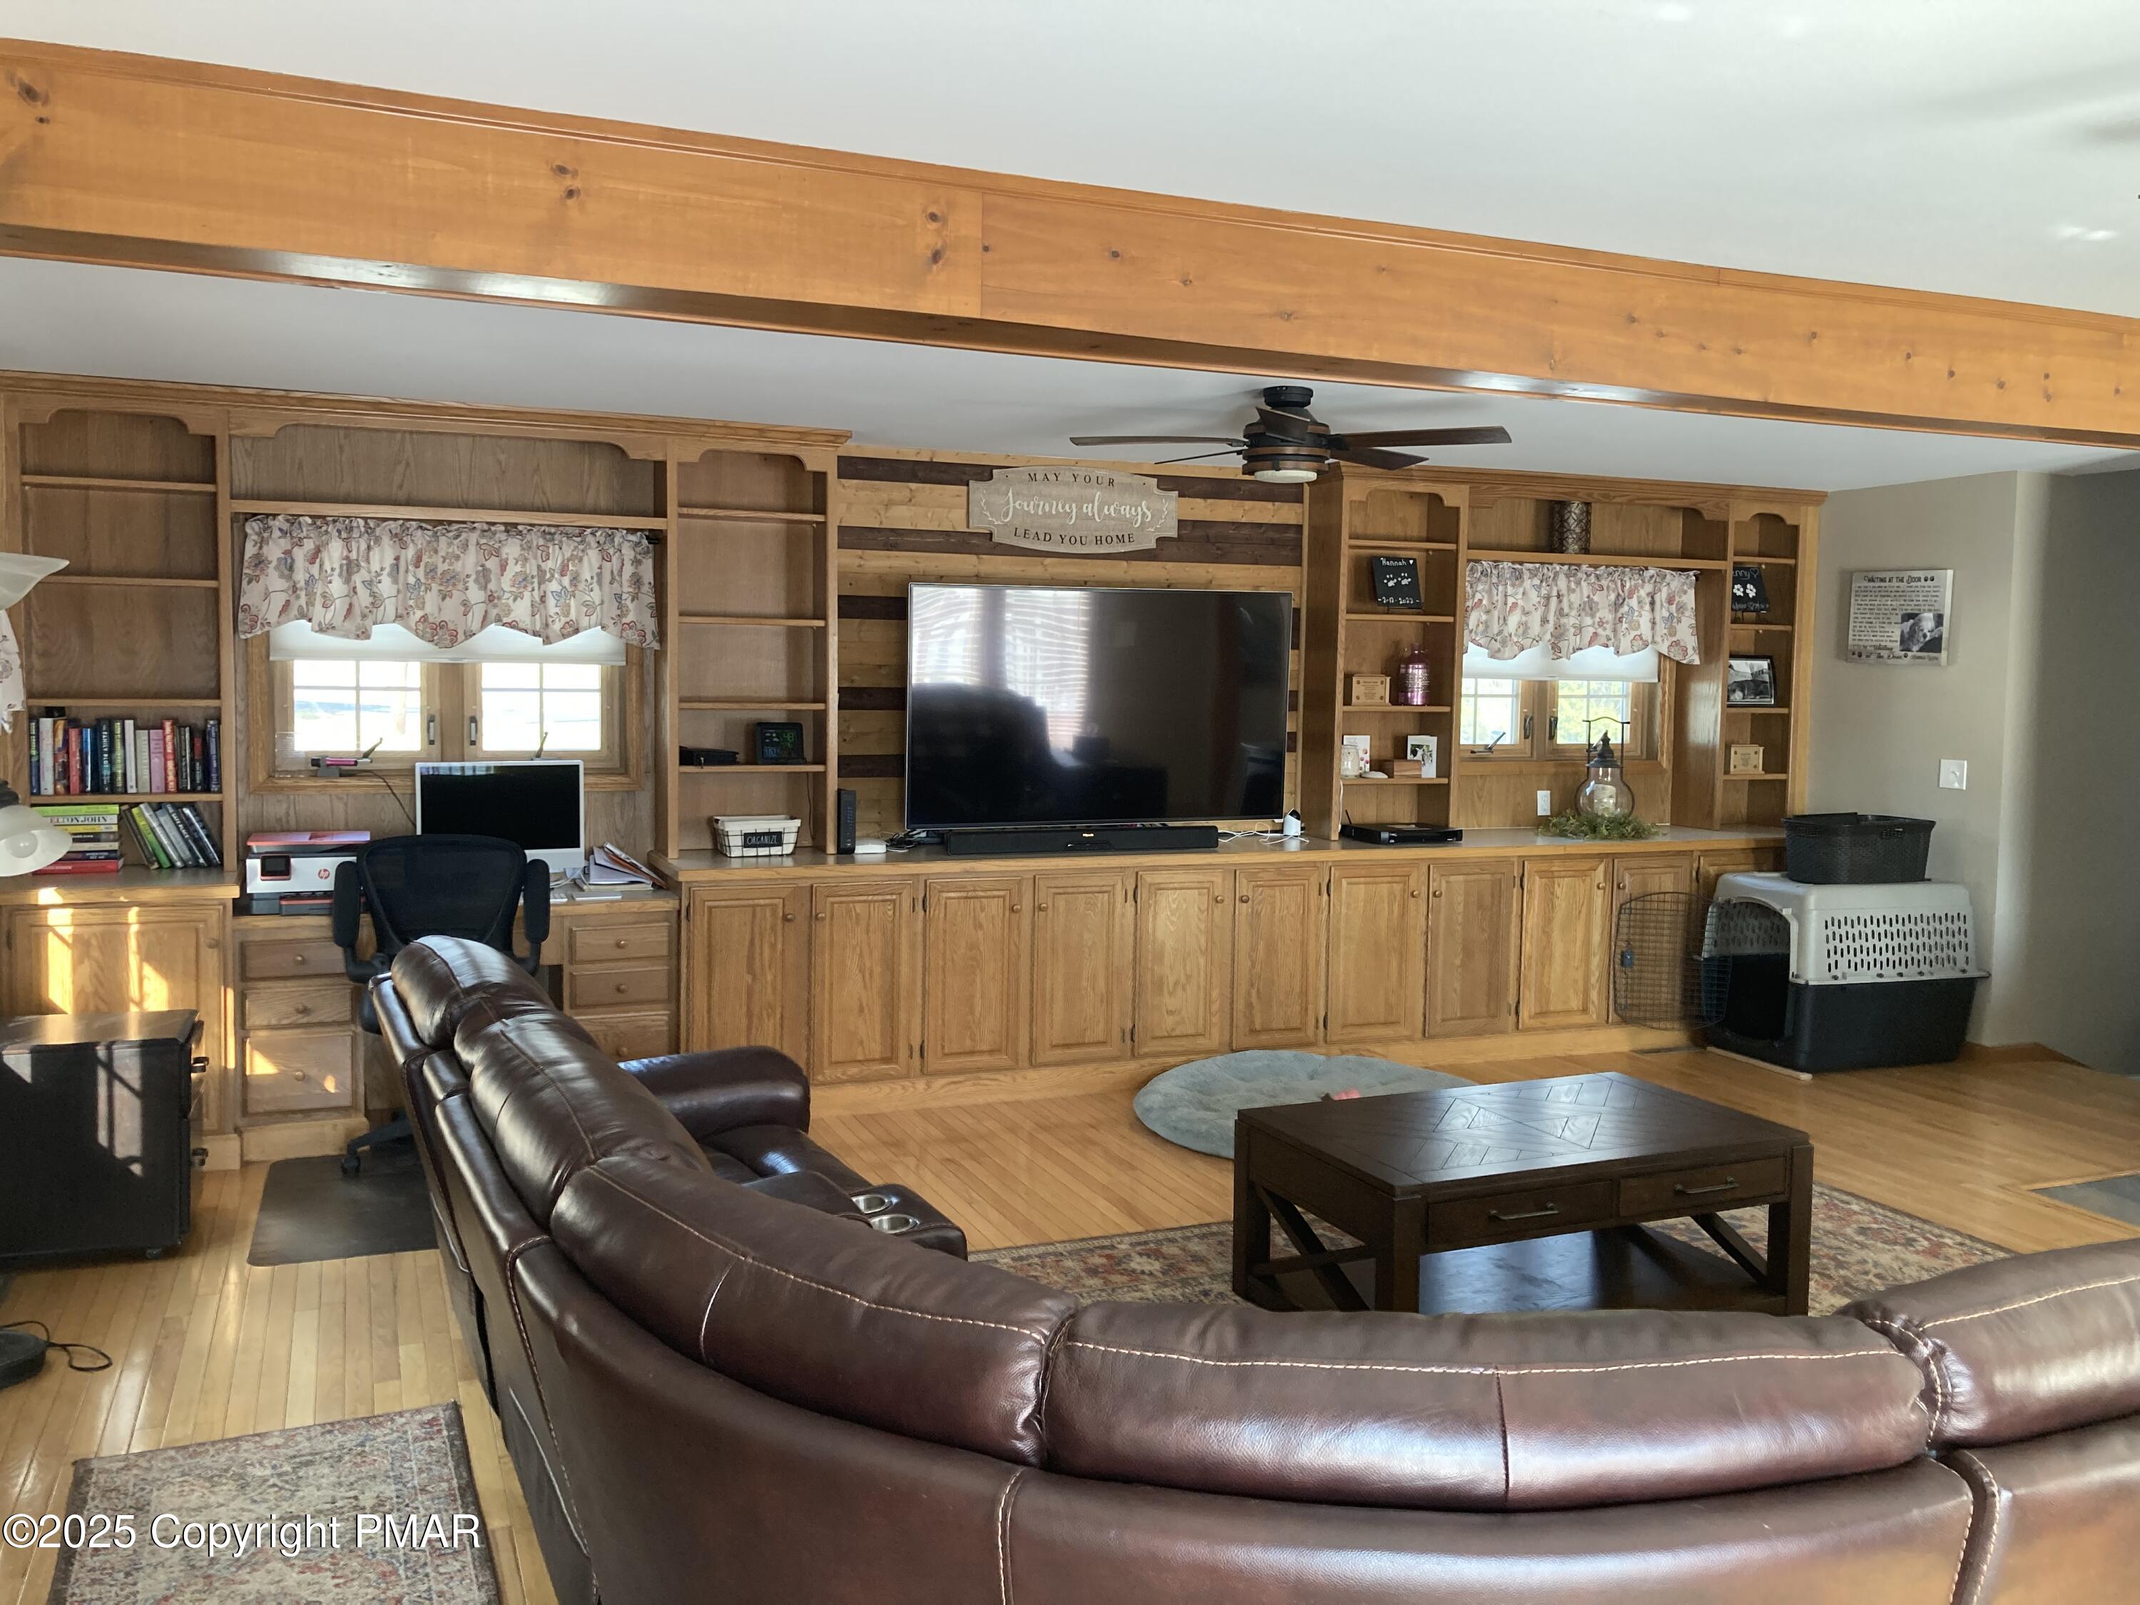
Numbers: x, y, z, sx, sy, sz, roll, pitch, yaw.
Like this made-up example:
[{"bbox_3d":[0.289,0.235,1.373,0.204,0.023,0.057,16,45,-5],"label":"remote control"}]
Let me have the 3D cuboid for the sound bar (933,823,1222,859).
[{"bbox_3d":[0.051,0.152,6.686,1.145,0.075,0.090,-1,5,-23],"label":"sound bar"}]

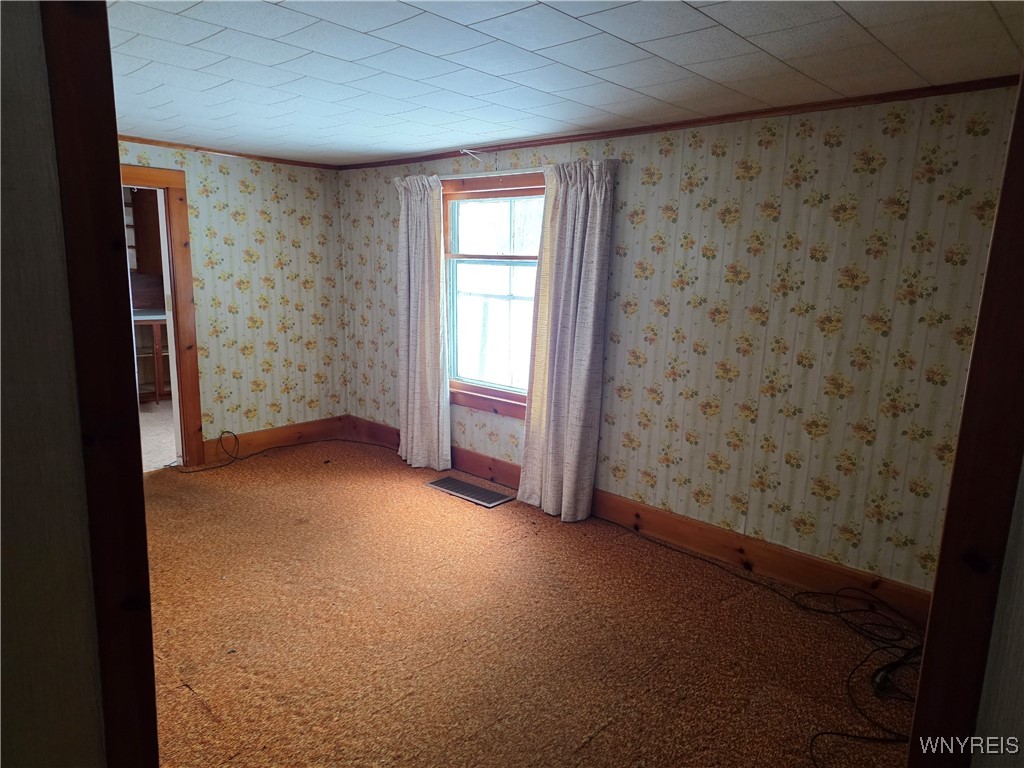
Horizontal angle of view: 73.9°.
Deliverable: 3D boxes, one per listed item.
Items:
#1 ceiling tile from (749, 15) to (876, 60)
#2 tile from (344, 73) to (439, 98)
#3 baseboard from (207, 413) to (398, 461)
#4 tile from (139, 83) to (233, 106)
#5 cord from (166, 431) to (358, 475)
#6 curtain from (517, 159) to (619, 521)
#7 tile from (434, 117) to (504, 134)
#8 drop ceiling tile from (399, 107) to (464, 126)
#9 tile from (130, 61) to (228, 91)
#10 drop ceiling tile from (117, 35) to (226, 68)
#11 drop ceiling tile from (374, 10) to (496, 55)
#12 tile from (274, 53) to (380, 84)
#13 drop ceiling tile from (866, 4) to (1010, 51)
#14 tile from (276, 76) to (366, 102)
[{"bbox_3d":[0.935,-1.074,2.112,0.305,0.018,0.305,10,13,42],"label":"ceiling tile"},{"bbox_3d":[-0.493,-1.235,2.808,0.305,0.015,0.305,11,13,42],"label":"tile"},{"bbox_3d":[-1.540,0.465,5.069,0.707,0.179,1.200,11,13,42],"label":"baseboard"},{"bbox_3d":[-1.471,-1.309,3.081,0.305,0.018,0.305,10,13,42],"label":"tile"},{"bbox_3d":[-1.840,0.434,5.169,0.251,0.188,1.382,11,13,42],"label":"cord"},{"bbox_3d":[0.285,-0.236,3.963,0.581,2.025,0.157,11,13,42],"label":"curtain"},{"bbox_3d":[-0.194,-1.352,3.557,0.305,0.018,0.305,10,13,42],"label":"tile"},{"bbox_3d":[-0.402,-1.324,3.346,0.304,0.020,0.307,10,13,42],"label":"drop ceiling tile"},{"bbox_3d":[-1.352,-1.252,2.767,0.305,0.018,0.305,10,13,42],"label":"tile"},{"bbox_3d":[-1.271,-1.232,2.528,0.310,0.018,0.310,11,13,42],"label":"drop ceiling tile"},{"bbox_3d":[-0.253,-1.119,2.172,0.305,0.018,0.305,10,13,42],"label":"drop ceiling tile"},{"bbox_3d":[-0.700,-1.205,2.586,0.304,0.020,0.307,10,13,42],"label":"tile"},{"bbox_3d":[1.261,-1.048,2.019,0.305,0.018,0.305,10,13,42],"label":"drop ceiling tile"},{"bbox_3d":[-0.820,-1.261,2.903,0.305,0.015,0.305,11,13,42],"label":"tile"}]

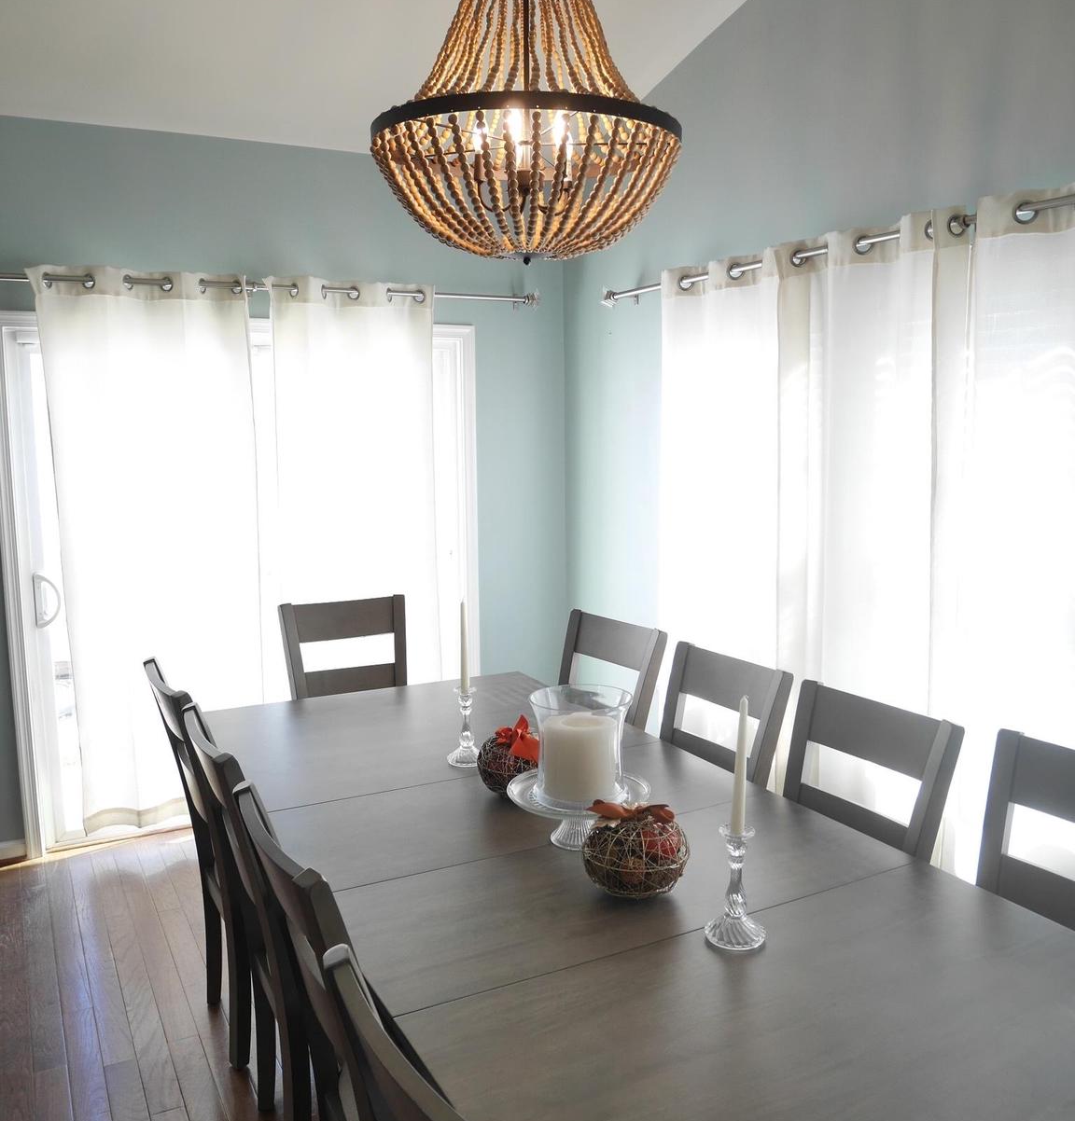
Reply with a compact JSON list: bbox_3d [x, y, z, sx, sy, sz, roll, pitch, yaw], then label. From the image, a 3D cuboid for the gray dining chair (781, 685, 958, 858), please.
[{"bbox_3d":[0.546,0.827,2.218,0.565,0.995,0.460,-4,9,-28],"label":"gray dining chair"}]

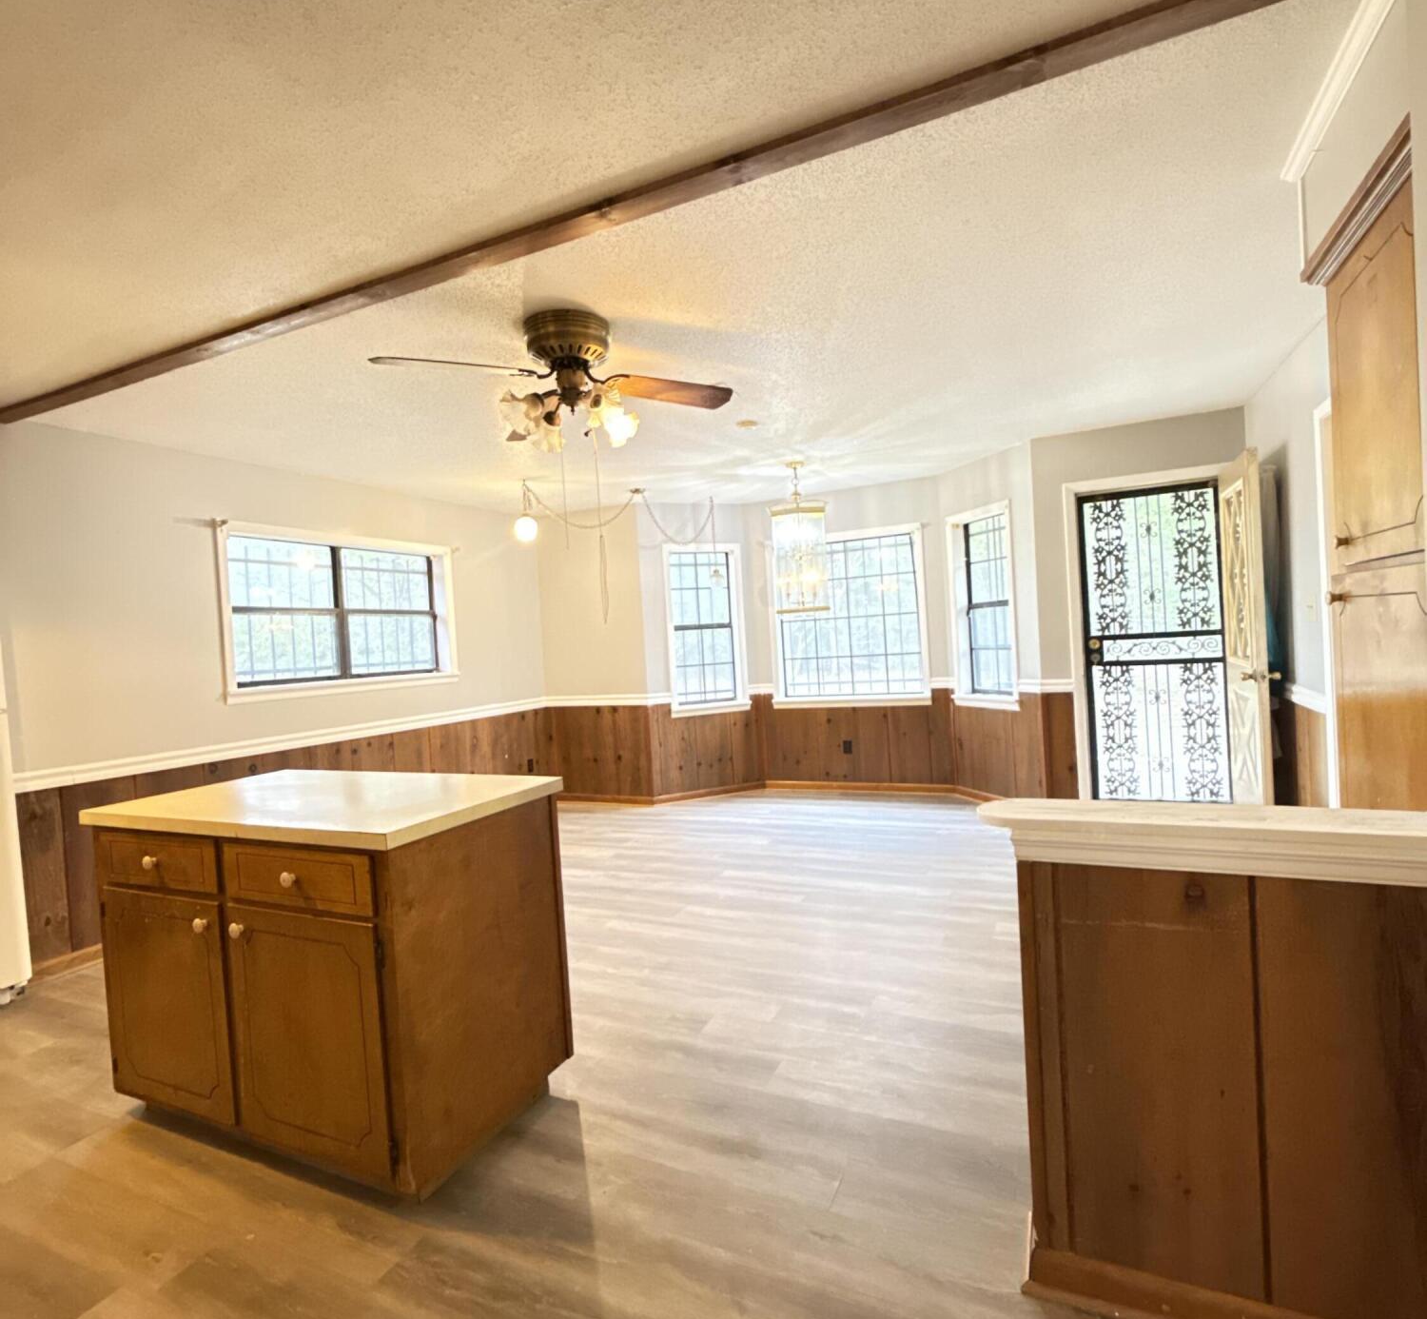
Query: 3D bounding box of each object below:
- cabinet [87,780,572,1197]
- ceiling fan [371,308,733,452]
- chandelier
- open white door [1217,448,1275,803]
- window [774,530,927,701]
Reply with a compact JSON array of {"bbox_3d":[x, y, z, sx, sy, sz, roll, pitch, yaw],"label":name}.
[{"bbox_3d":[-1.185,0.863,2.408,1.331,0.890,0.718,-3,2,25],"label":"cabinet"},{"bbox_3d":[-0.504,-0.975,2.729,1.279,0.444,1.279,-4,2,-31],"label":"ceiling fan"},{"bbox_3d":[0.575,-0.814,5.164,0.392,1.009,0.392,-3,2,25],"label":"chandelier"},{"bbox_3d":[2.840,-0.010,4.125,0.050,2.046,0.783,-3,2,25],"label":"open white door"},{"bbox_3d":[1.075,-0.317,6.254,1.305,1.399,0.100,-3,2,25],"label":"window"}]

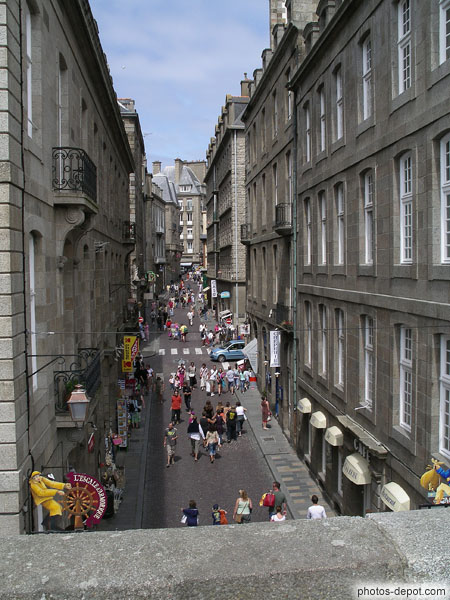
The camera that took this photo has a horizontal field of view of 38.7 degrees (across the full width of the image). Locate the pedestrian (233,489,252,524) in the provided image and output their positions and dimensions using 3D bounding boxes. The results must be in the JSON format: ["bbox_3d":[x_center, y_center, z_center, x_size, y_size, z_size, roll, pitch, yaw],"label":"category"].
[{"bbox_3d":[0.568,6.905,20.574,0.580,1.660,0.400,-1,3,-8],"label":"pedestrian"}]

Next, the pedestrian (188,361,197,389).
[{"bbox_3d":[-1.973,4.709,39.672,0.470,1.696,0.380,0,3,-2],"label":"pedestrian"}]

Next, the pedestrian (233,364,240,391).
[{"bbox_3d":[0.739,4.746,39.647,0.450,1.626,0.380,0,3,-3],"label":"pedestrian"}]

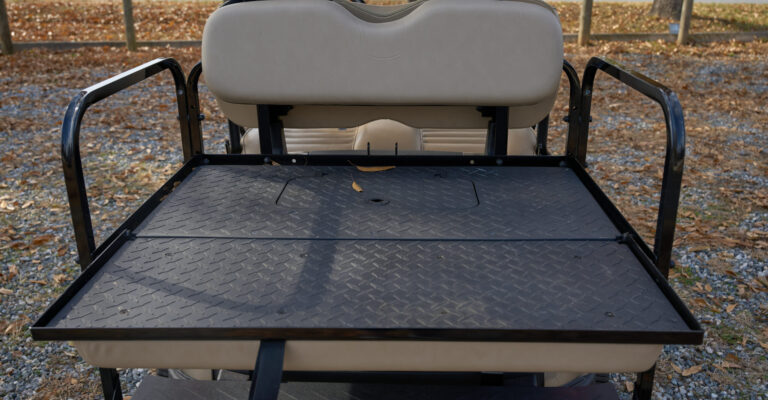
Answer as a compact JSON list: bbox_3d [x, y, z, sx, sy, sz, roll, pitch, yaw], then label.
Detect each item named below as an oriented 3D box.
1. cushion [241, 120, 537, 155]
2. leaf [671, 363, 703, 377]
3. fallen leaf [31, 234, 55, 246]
[{"bbox_3d":[0.013,-0.157,2.226,0.980,0.170,0.480,0,22,3],"label":"cushion"},{"bbox_3d":[1.089,0.608,2.372,0.115,0.025,0.060,-7,22,-17],"label":"leaf"},{"bbox_3d":[-1.754,0.208,3.397,0.060,0.020,0.120,16,26,36],"label":"fallen leaf"}]

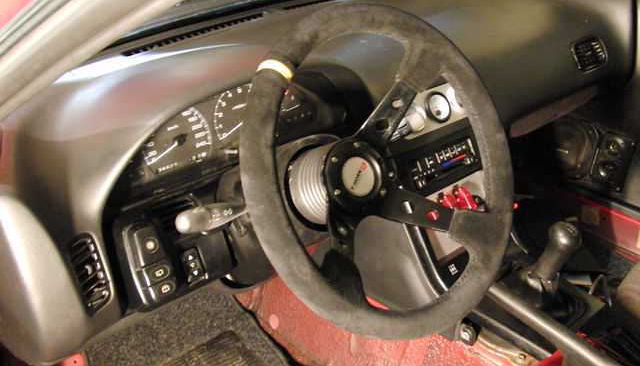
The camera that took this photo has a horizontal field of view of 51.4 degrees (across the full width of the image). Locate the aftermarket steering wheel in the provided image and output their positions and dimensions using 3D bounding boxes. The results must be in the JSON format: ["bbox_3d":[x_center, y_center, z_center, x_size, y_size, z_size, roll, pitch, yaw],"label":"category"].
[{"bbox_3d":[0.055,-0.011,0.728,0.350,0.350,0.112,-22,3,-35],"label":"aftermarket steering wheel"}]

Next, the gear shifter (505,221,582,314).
[{"bbox_3d":[0.359,0.128,1.020,0.085,0.150,0.105,-22,43,-35],"label":"gear shifter"}]

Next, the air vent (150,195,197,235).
[{"bbox_3d":[-0.170,0.037,0.790,0.062,0.047,0.025,-22,21,-35],"label":"air vent"}]

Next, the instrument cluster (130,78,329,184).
[{"bbox_3d":[-0.119,-0.081,0.914,0.335,0.113,0.065,-21,8,-35],"label":"instrument cluster"}]

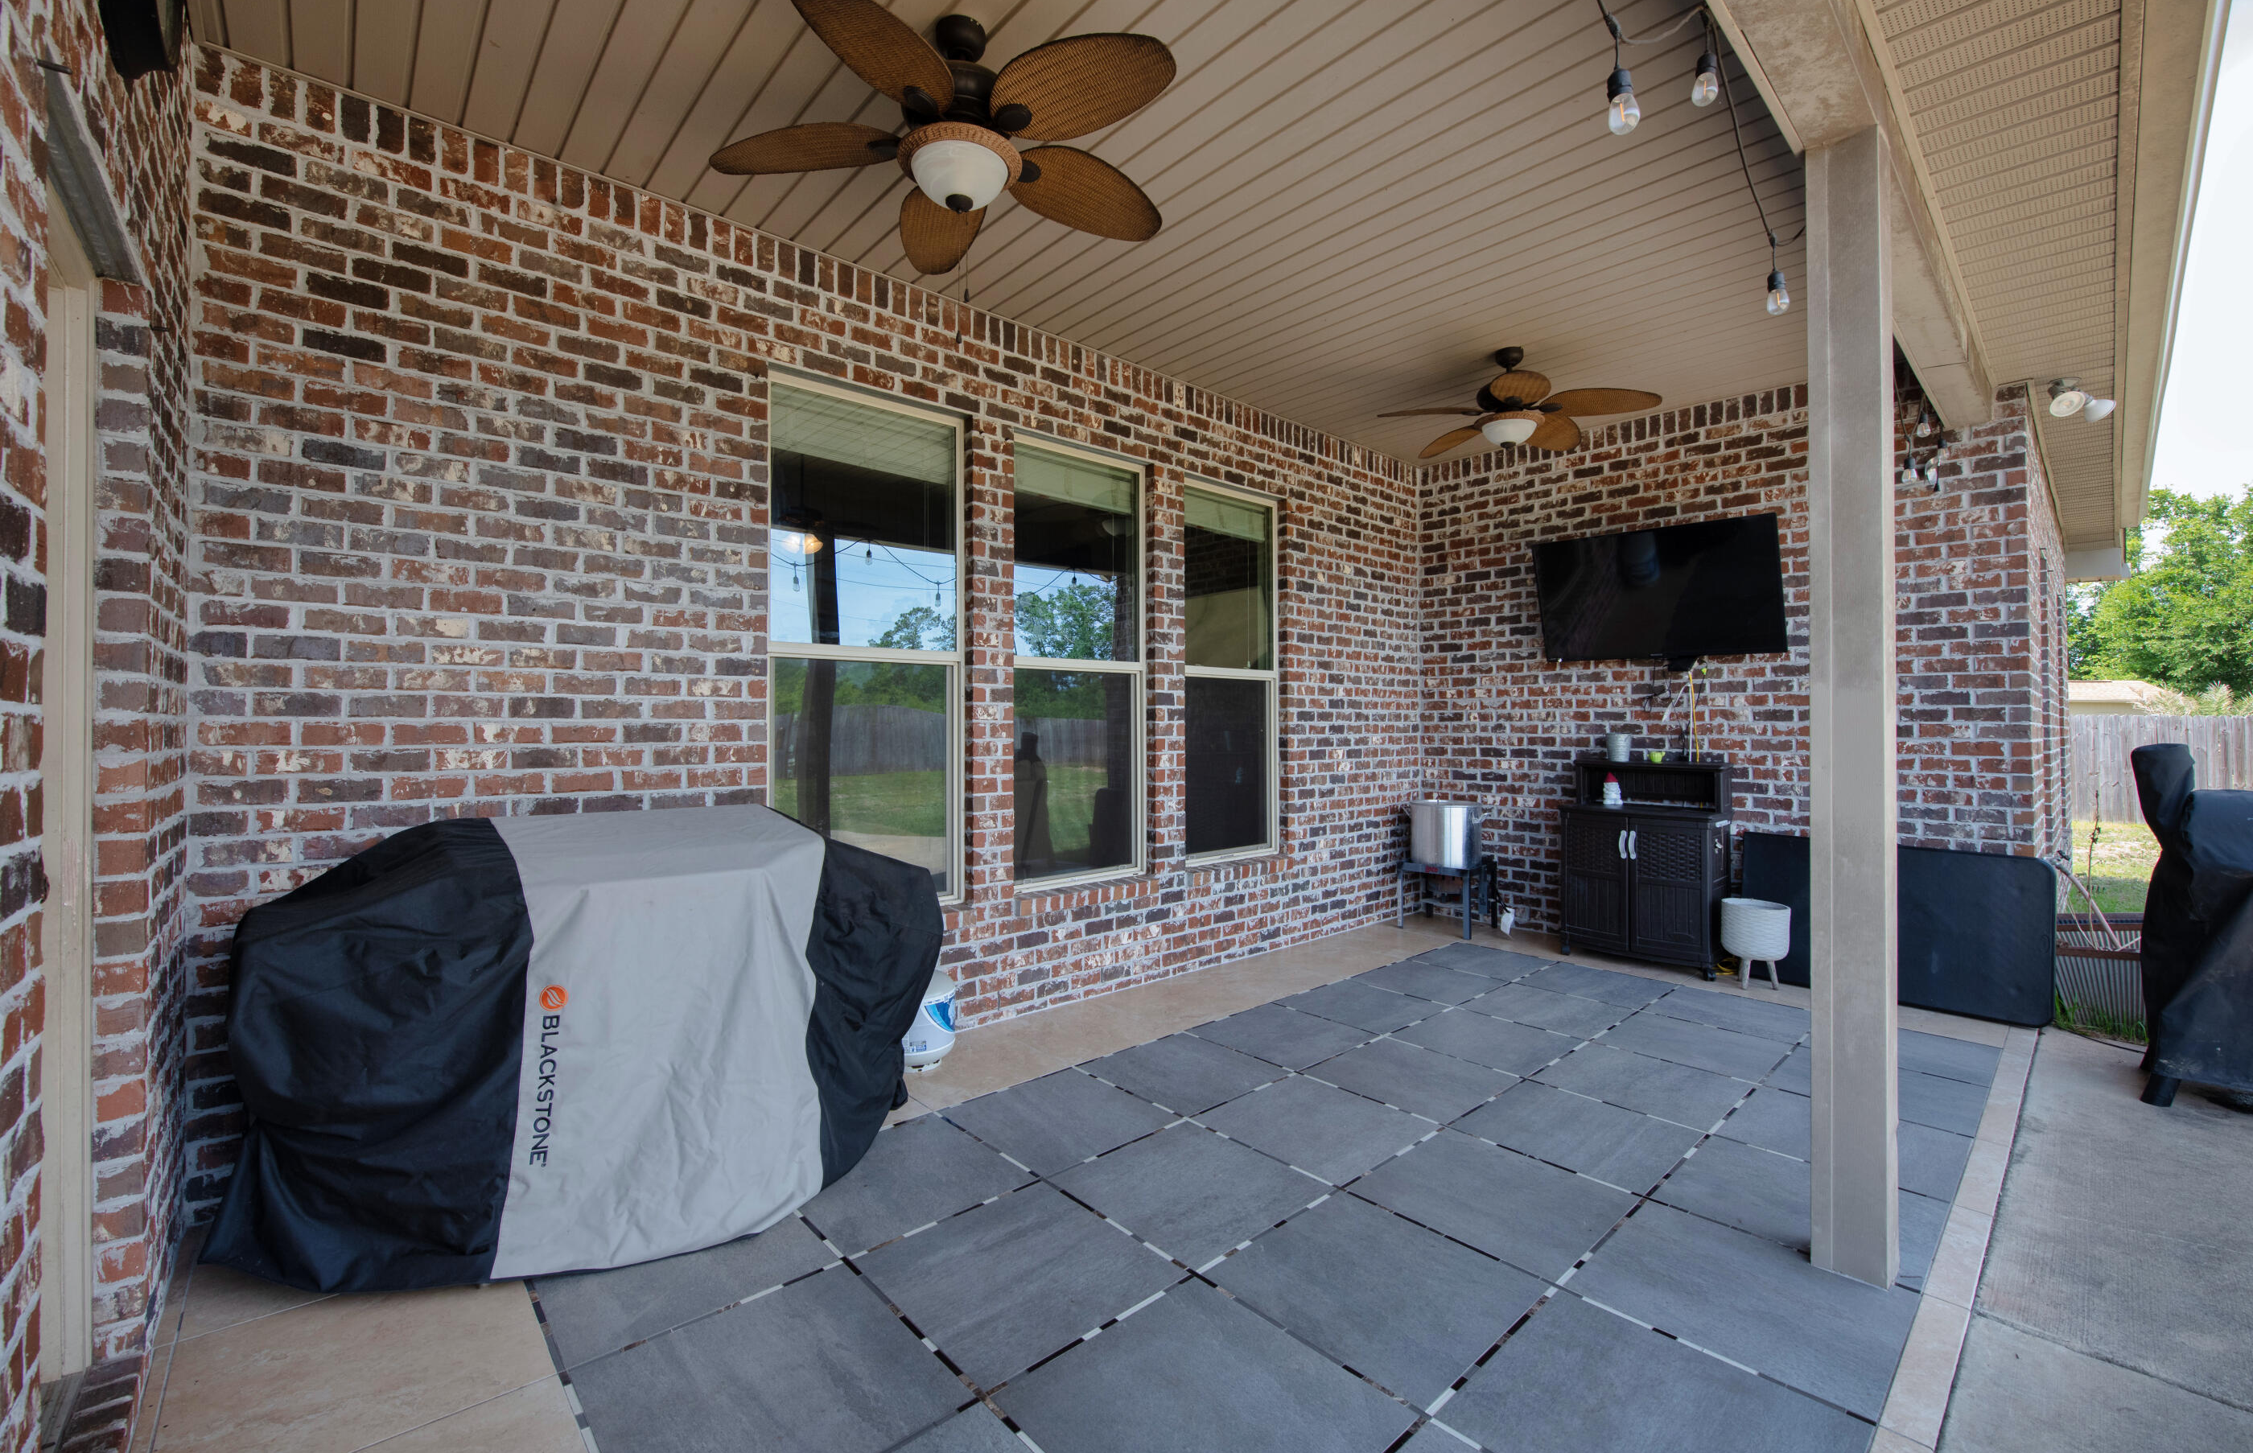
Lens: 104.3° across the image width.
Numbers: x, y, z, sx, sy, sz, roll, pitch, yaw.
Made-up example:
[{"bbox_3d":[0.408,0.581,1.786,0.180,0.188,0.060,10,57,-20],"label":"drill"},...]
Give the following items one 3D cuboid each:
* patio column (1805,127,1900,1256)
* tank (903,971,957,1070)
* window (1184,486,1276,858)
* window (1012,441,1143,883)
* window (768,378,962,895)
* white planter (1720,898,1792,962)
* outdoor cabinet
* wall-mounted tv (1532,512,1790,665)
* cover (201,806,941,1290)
[{"bbox_3d":[1.834,-0.054,2.216,0.158,2.815,0.146,0,-1,-41],"label":"patio column"},{"bbox_3d":[-0.849,1.138,3.555,0.310,0.457,0.310,0,-1,-41],"label":"tank"},{"bbox_3d":[0.592,-0.302,5.263,0.906,2.212,0.090,0,-1,-41],"label":"window"},{"bbox_3d":[-0.264,-0.306,4.513,0.896,2.212,0.090,0,-1,-41],"label":"window"},{"bbox_3d":[-1.113,-0.311,3.769,0.905,2.212,0.090,0,-1,-41],"label":"window"},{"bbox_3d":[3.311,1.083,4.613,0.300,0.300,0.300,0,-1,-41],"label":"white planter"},{"bbox_3d":[3.031,0.798,5.086,0.455,1.145,0.820,0,-1,-41],"label":"outdoor cabinet"},{"bbox_3d":[3.018,-0.759,5.029,0.070,0.729,1.265,-22,15,-36],"label":"wall-mounted tv"},{"bbox_3d":[-1.397,0.817,2.555,1.800,1.085,0.820,0,-1,-41],"label":"cover"}]

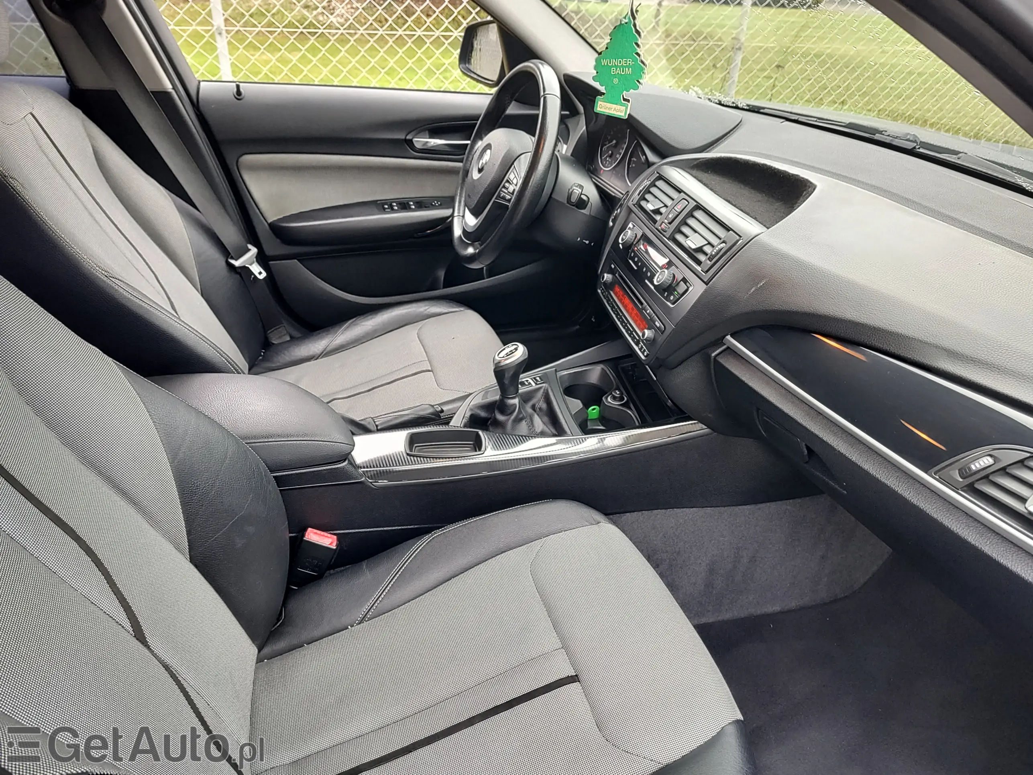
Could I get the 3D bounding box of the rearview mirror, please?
[{"bbox_3d":[-0.048,-0.796,1.647,0.125,0.155,0.225,-15,35,-25],"label":"rearview mirror"}]

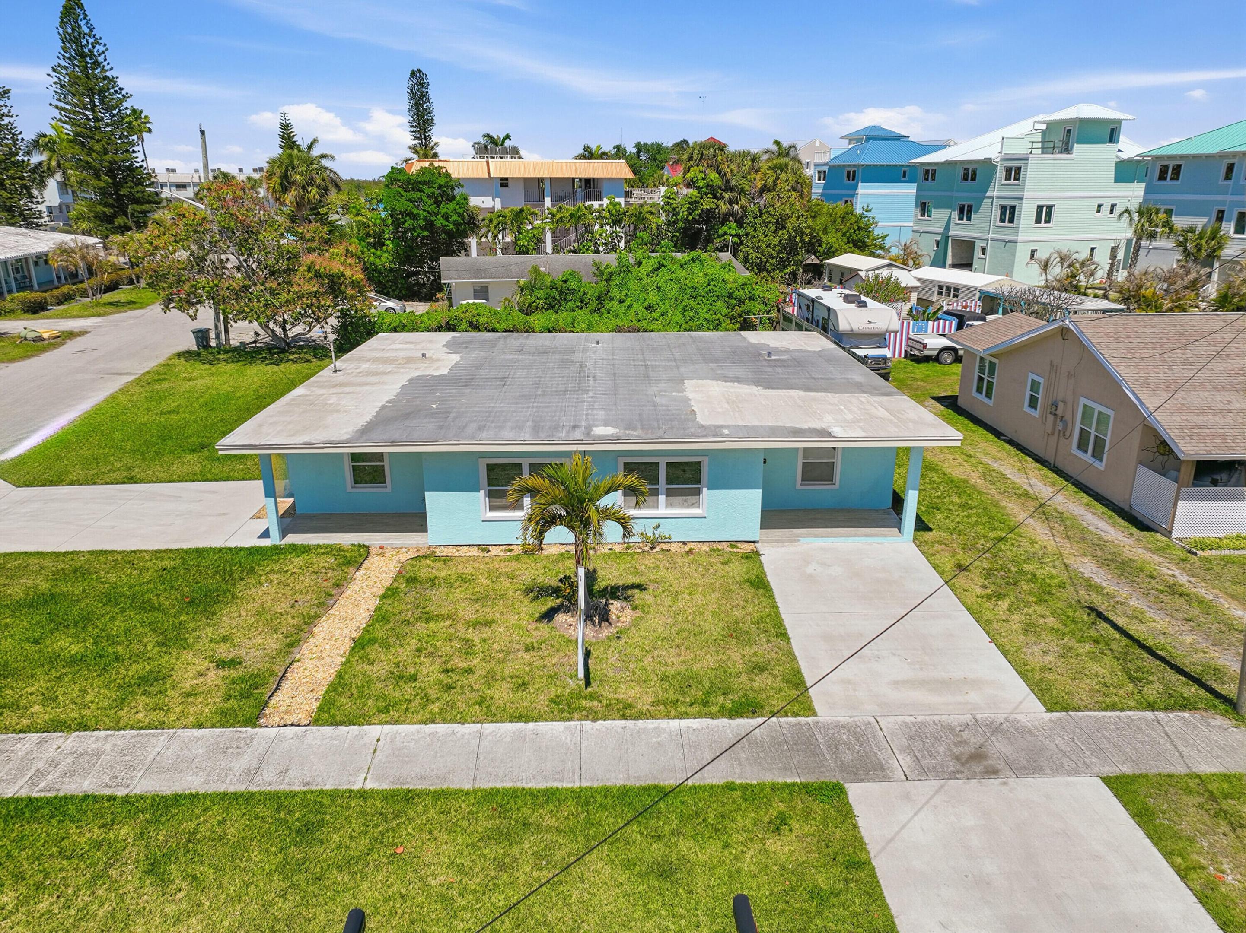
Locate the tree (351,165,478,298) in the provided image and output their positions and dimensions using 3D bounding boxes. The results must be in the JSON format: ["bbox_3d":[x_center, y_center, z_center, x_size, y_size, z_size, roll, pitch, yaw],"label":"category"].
[{"bbox_3d":[-14.850,-17.092,62.924,8.320,9.250,7.900,-1,18,-1],"label":"tree"}]

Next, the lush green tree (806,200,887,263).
[{"bbox_3d":[19.423,-19.793,75.125,7.230,6.680,6.500,-1,18,-1],"label":"lush green tree"}]

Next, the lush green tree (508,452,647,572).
[{"bbox_3d":[-0.844,1.304,16.136,2.610,3.300,2.480,-1,18,-1],"label":"lush green tree"}]

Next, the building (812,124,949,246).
[{"bbox_3d":[29.073,-31.260,98.374,12.800,14.000,10.500,-6,19,-18],"label":"building"}]

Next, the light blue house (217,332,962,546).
[{"bbox_3d":[-0.789,-1.451,25.446,16.000,2.750,13.700,-1,18,-1],"label":"light blue house"}]

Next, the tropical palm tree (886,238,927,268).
[{"bbox_3d":[24.532,-18.015,74.800,3.570,3.490,3.390,-1,18,-1],"label":"tropical palm tree"}]

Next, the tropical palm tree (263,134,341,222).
[{"bbox_3d":[-21.501,-16.808,59.143,5.210,11.080,4.950,-1,18,-1],"label":"tropical palm tree"}]

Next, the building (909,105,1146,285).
[{"bbox_3d":[36.304,-24.775,78.171,13.500,14.200,14.300,-6,19,-18],"label":"building"}]

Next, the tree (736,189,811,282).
[{"bbox_3d":[11.332,-16.639,64.347,5.530,7.410,4.980,-1,18,-1],"label":"tree"}]

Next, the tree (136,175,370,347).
[{"bbox_3d":[-18.328,-10.034,42.819,10.970,8.330,10.090,-1,18,-1],"label":"tree"}]

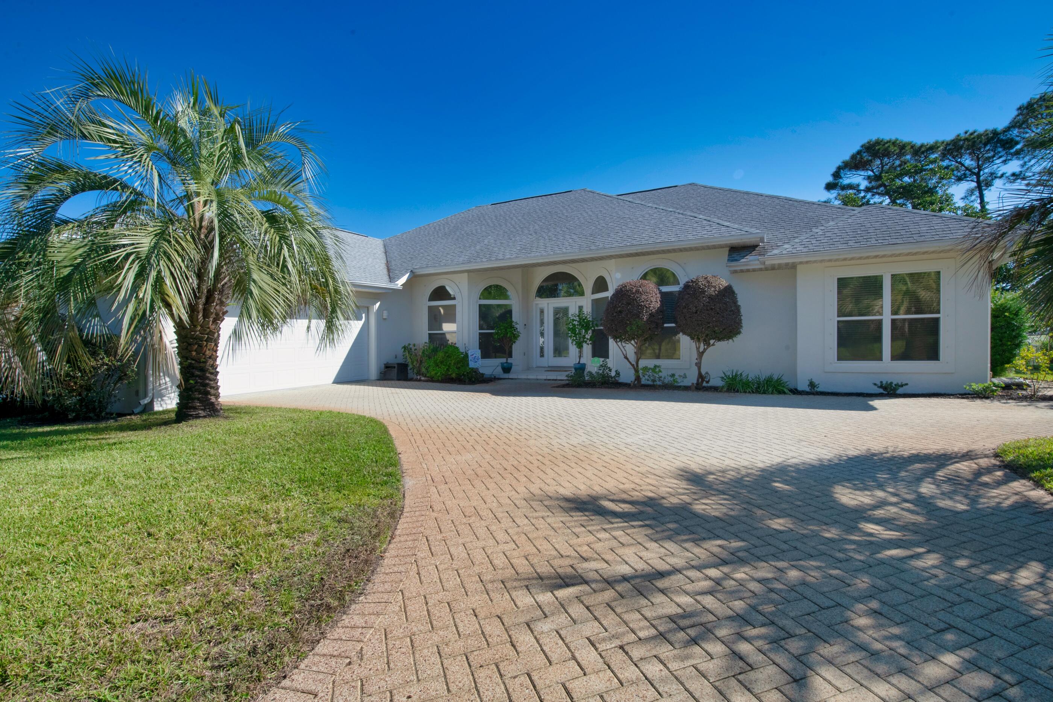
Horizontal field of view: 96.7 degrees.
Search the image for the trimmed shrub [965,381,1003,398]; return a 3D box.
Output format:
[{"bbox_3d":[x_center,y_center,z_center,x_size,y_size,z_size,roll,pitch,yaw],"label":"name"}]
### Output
[{"bbox_3d":[8.309,0.703,8.500,0.550,0.290,0.500,0,-1,21],"label":"trimmed shrub"}]

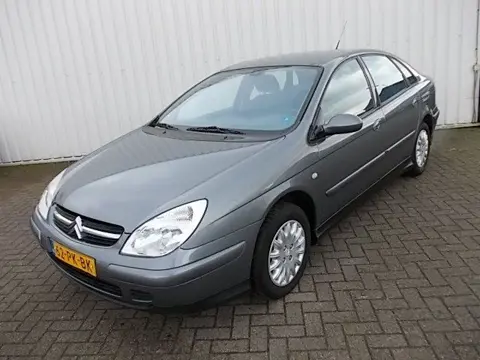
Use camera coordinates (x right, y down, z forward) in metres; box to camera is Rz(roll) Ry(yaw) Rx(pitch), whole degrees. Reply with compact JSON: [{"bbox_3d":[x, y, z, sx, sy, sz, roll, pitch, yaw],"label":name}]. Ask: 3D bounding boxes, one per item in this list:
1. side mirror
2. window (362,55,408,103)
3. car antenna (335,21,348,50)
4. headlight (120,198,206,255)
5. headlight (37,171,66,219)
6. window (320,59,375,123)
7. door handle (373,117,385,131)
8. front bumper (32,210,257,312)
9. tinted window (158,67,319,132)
[{"bbox_3d":[0.617,-0.351,2.411,0.230,0.150,0.150,9,22,39],"label":"side mirror"},{"bbox_3d":[1.353,-0.949,3.550,0.100,0.430,0.830,-12,9,44],"label":"window"},{"bbox_3d":[1.118,-1.585,4.262,0.020,0.420,0.020,9,-21,39],"label":"car antenna"},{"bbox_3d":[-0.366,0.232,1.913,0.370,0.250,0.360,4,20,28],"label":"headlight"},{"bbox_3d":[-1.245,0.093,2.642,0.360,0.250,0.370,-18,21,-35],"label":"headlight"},{"bbox_3d":[0.741,-0.657,2.857,0.100,0.460,0.980,-12,9,44],"label":"window"},{"bbox_3d":[1.097,-0.451,3.089,0.060,0.085,0.200,9,22,39],"label":"door handle"},{"bbox_3d":[-0.742,0.397,2.398,1.750,0.450,0.660,9,22,39],"label":"front bumper"},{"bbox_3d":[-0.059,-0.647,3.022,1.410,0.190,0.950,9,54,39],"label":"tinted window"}]

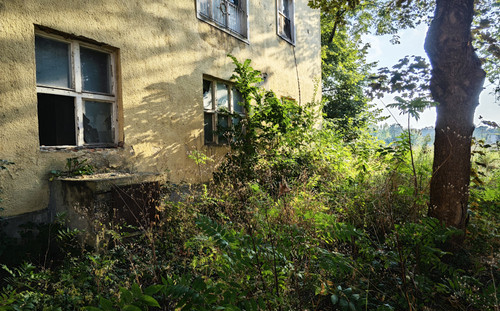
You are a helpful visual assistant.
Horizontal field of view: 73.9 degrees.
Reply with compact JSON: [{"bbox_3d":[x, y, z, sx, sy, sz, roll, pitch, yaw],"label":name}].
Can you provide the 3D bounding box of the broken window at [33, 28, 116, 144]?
[{"bbox_3d":[-2.322,-0.816,4.471,0.120,1.410,1.210,0,3,28],"label":"broken window"}]

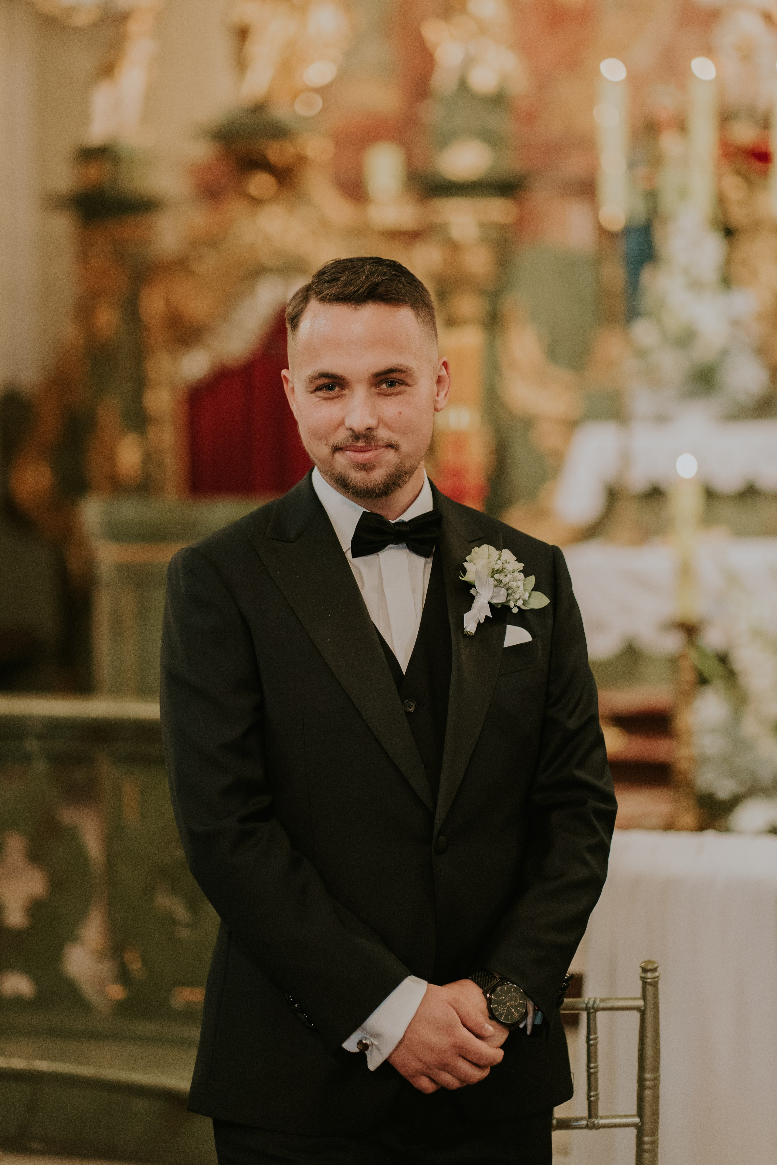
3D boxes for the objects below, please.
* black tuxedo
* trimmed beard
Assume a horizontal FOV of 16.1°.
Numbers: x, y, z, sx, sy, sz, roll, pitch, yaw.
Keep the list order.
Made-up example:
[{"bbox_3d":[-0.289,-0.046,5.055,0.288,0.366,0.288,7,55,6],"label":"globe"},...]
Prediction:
[{"bbox_3d":[-0.002,0.237,2.970,0.510,0.730,0.320,-1,2,-20],"label":"black tuxedo"},{"bbox_3d":[-0.020,-0.124,2.930,0.110,0.072,0.075,-4,4,4],"label":"trimmed beard"}]

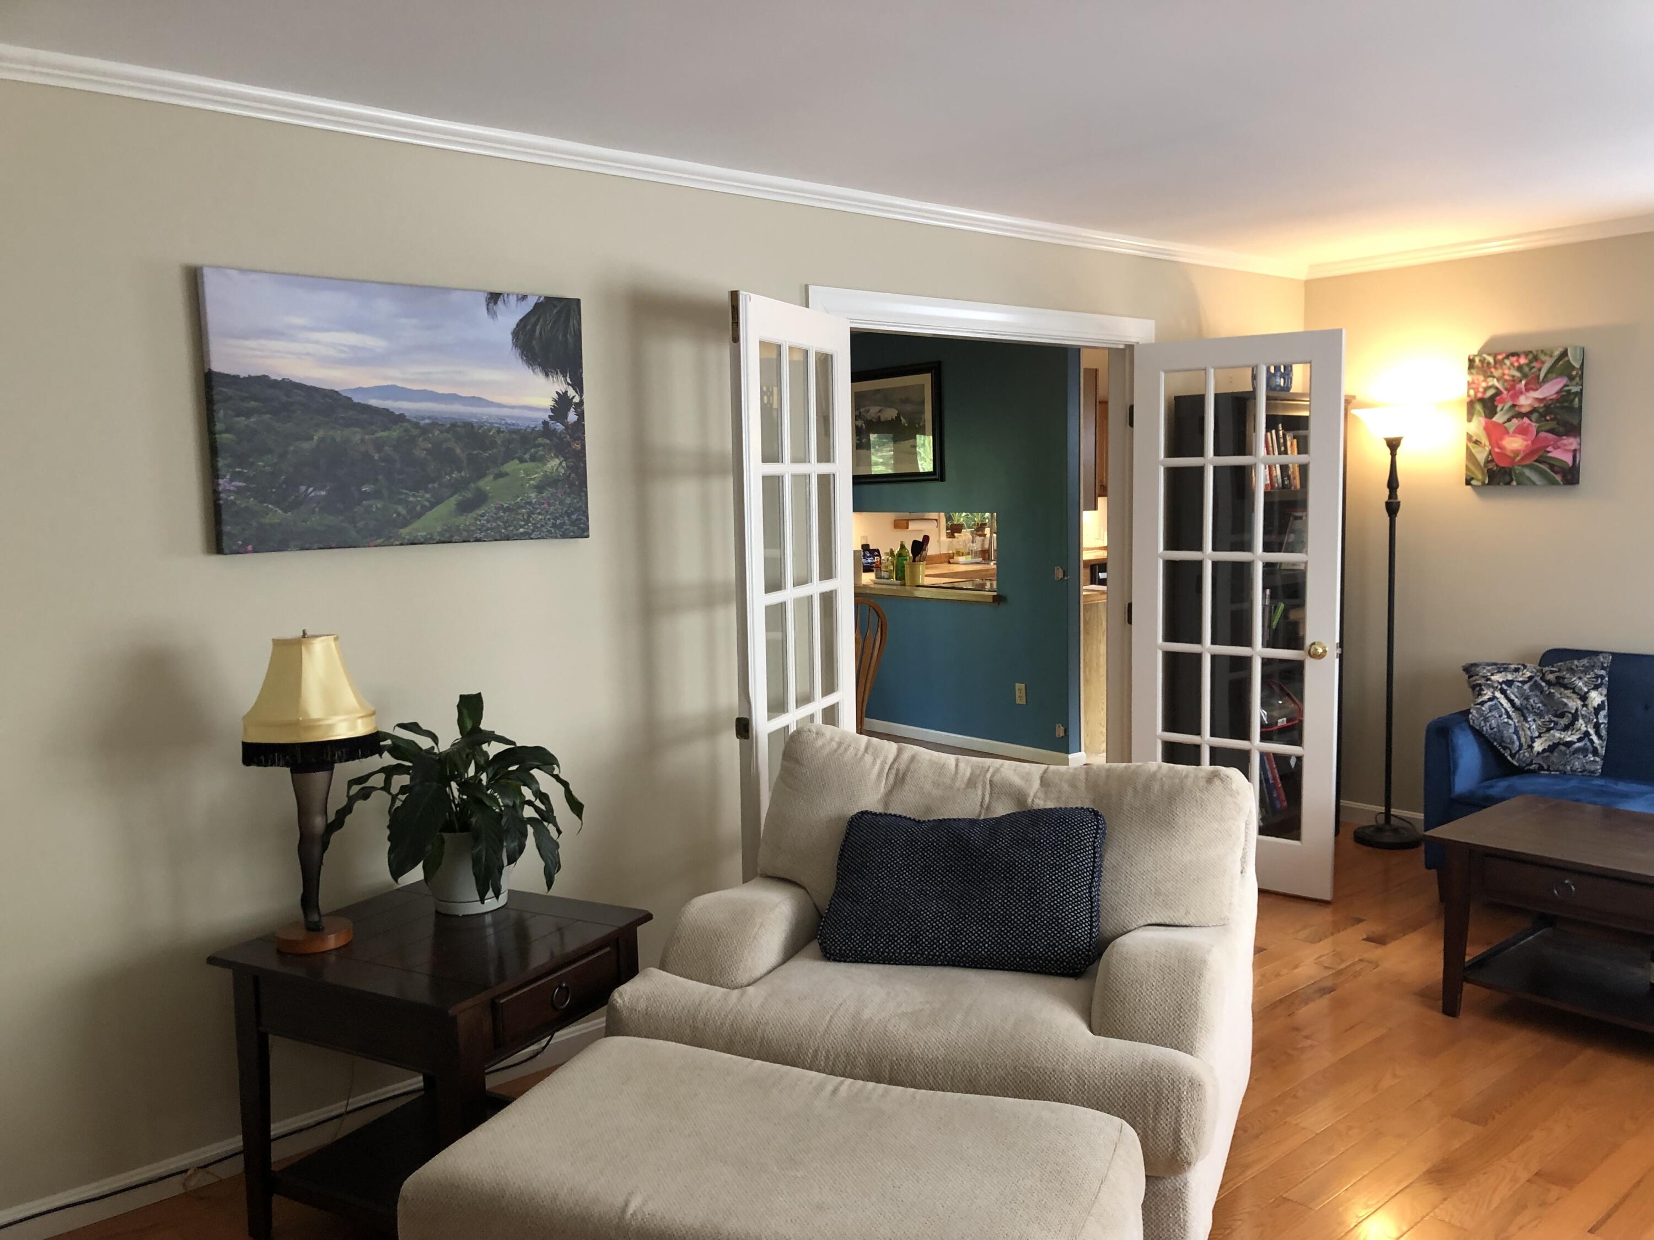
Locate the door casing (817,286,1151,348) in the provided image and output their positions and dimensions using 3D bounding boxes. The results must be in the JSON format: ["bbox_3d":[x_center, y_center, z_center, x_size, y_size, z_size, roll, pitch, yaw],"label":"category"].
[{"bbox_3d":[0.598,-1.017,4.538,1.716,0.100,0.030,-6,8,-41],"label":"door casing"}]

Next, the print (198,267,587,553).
[{"bbox_3d":[-0.987,-0.485,3.192,0.916,0.612,0.040,-6,8,-41],"label":"print"}]

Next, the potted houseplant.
[{"bbox_3d":[-0.841,0.408,3.005,0.570,0.475,0.500,-3,6,-20],"label":"potted houseplant"}]

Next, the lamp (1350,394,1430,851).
[{"bbox_3d":[2.310,0.038,5.473,0.330,1.780,0.330,-6,8,-41],"label":"lamp"}]

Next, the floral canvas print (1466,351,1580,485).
[{"bbox_3d":[2.683,-0.775,5.159,0.040,0.510,0.406,-6,8,-41],"label":"floral canvas print"}]

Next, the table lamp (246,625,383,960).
[{"bbox_3d":[-1.072,0.348,2.781,0.285,0.650,0.280,-5,7,-30],"label":"table lamp"}]

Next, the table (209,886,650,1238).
[{"bbox_3d":[-0.813,0.969,2.866,0.660,0.614,0.606,2,7,29],"label":"table"}]

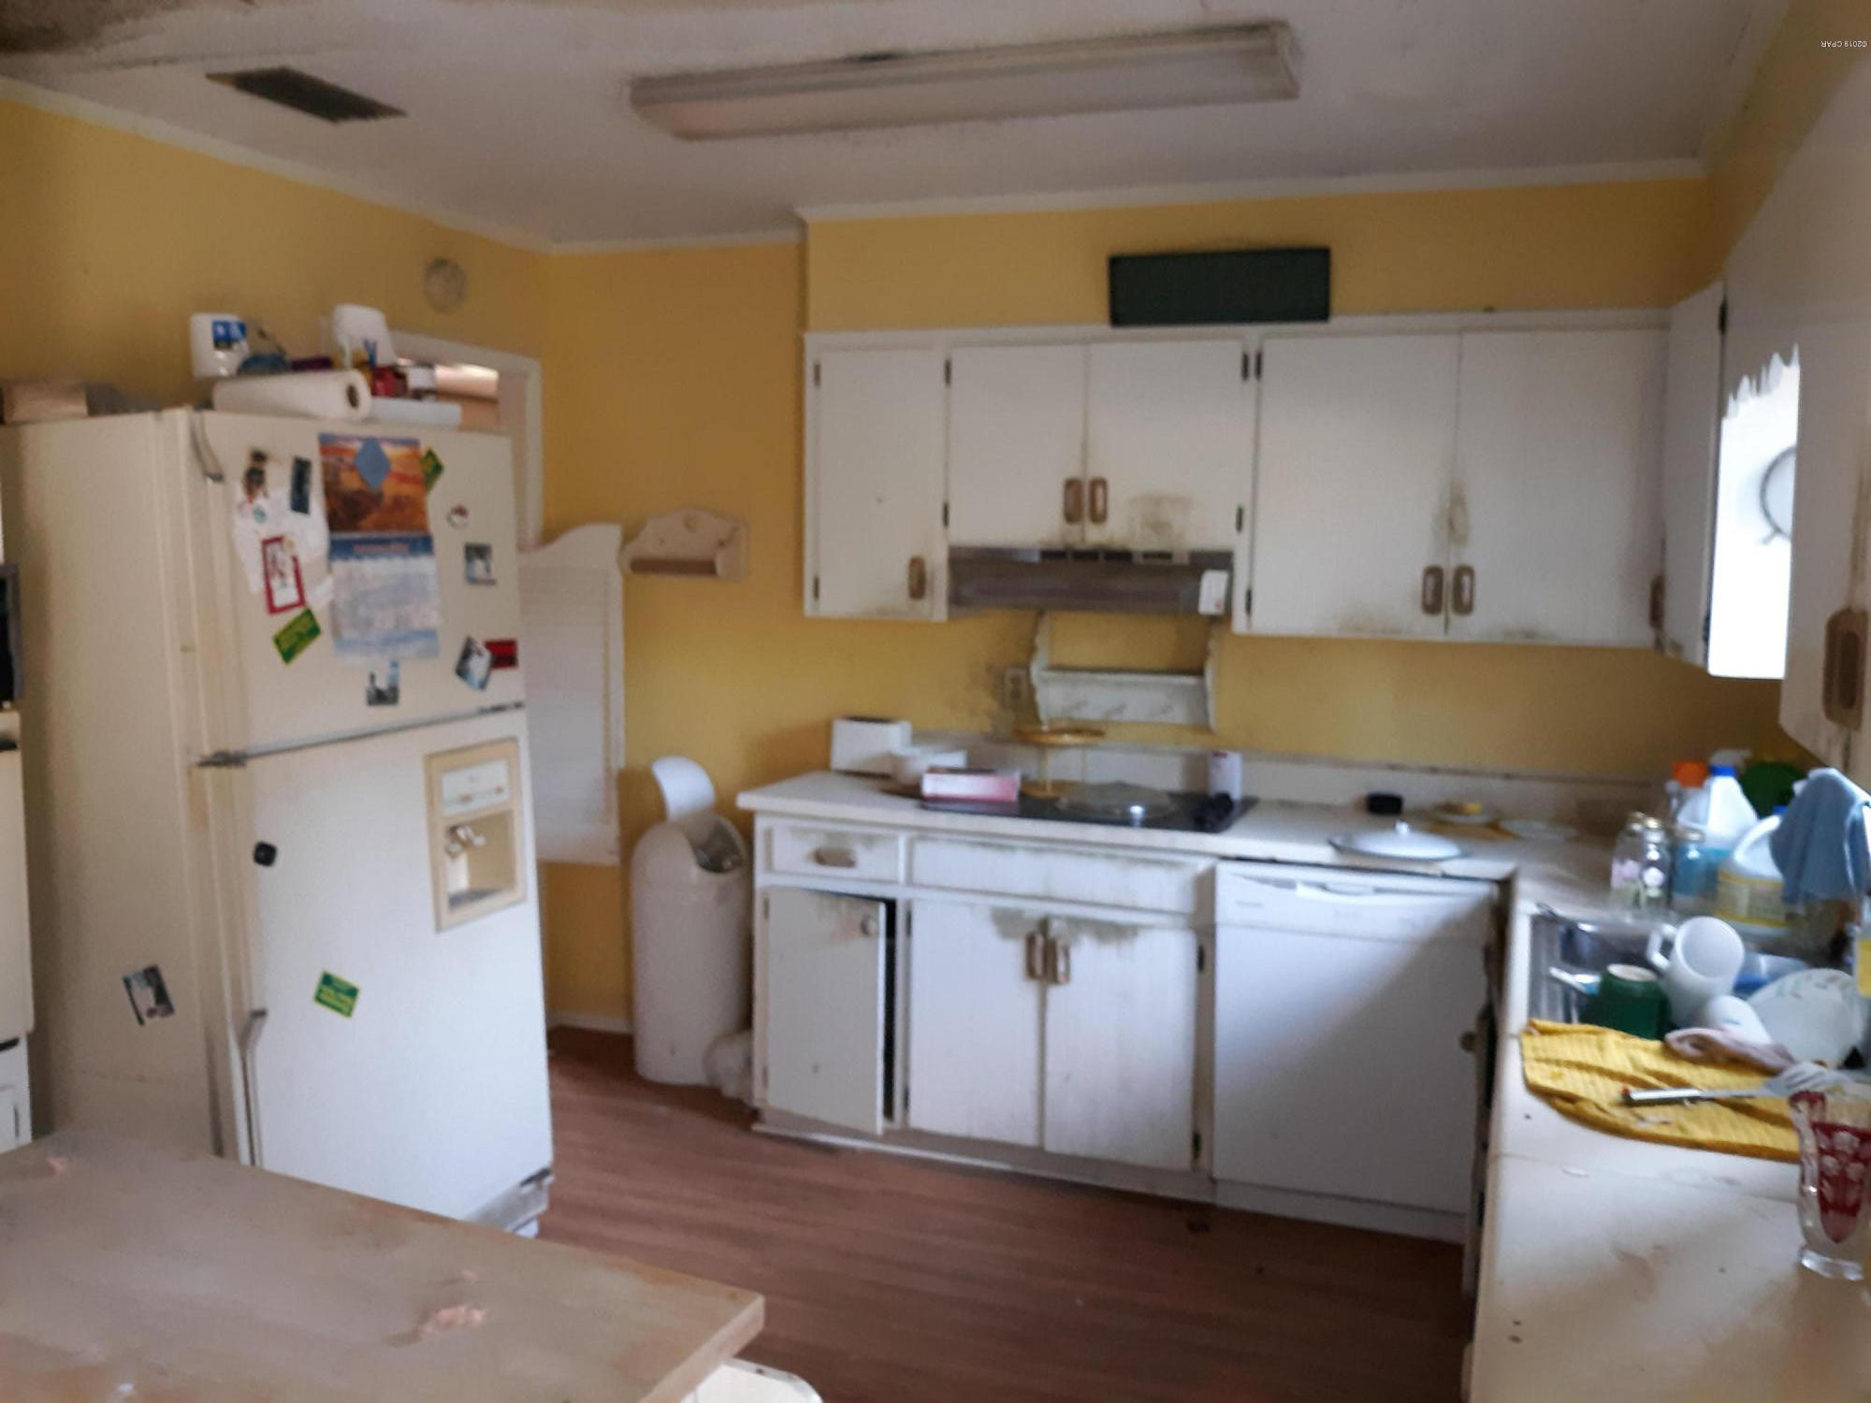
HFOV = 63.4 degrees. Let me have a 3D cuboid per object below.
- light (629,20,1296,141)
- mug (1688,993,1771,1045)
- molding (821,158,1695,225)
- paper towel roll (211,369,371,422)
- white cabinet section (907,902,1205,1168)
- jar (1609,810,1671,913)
[{"bbox_3d":[0.043,-1.136,2.812,1.225,0.064,0.262,3,7,18],"label":"light"},{"bbox_3d":[1.235,0.501,2.340,0.112,0.092,0.092,3,7,18],"label":"mug"},{"bbox_3d":[0.671,-1.248,3.723,2.200,0.040,0.030,3,7,18],"label":"molding"},{"bbox_3d":[-1.254,-0.586,2.950,0.285,0.102,0.102,3,7,18],"label":"paper towel roll"},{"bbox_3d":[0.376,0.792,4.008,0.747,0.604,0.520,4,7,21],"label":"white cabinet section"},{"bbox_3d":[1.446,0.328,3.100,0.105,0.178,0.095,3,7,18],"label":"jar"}]

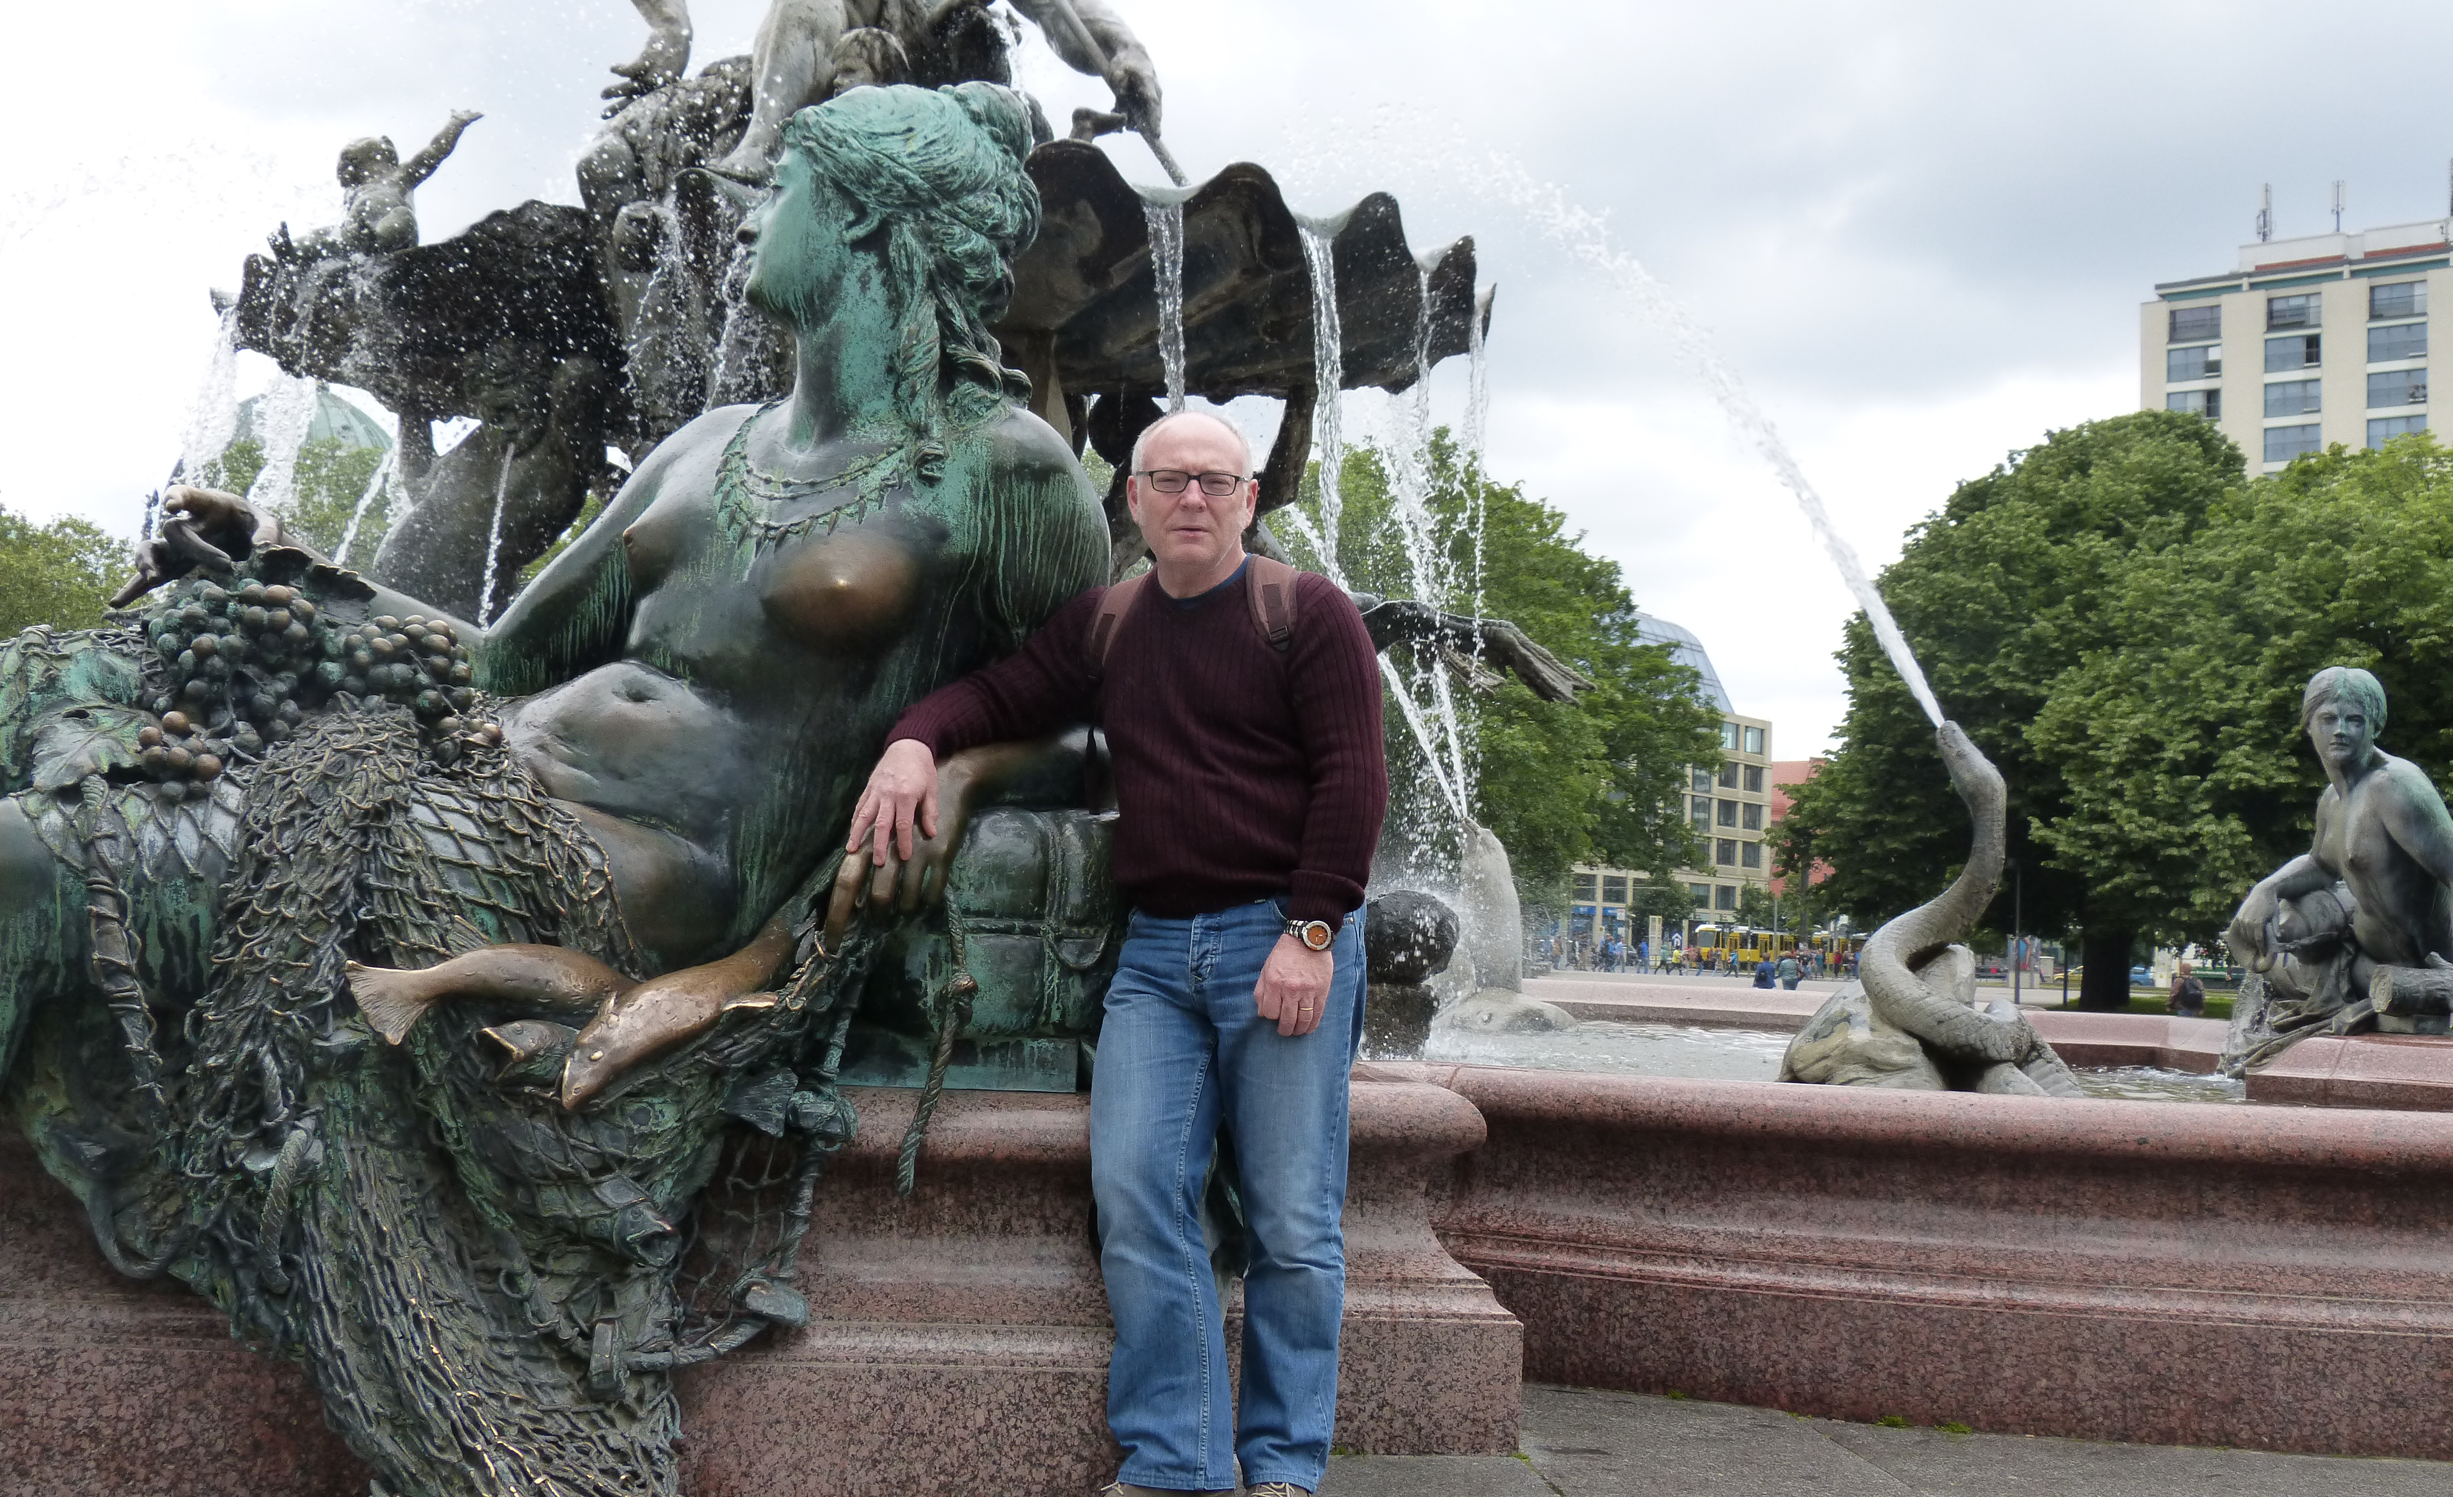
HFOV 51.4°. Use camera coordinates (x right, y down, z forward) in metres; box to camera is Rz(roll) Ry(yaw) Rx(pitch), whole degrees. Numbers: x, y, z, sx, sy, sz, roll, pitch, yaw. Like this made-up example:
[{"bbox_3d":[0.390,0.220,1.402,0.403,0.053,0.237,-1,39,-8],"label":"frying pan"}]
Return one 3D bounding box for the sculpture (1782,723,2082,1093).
[{"bbox_3d":[2.377,0.565,8.600,1.000,1.310,0.900,-1,-5,37],"label":"sculpture"}]

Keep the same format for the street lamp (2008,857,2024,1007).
[{"bbox_3d":[25.366,5.883,82.000,0.500,4.600,0.350,2,-4,-6],"label":"street lamp"}]

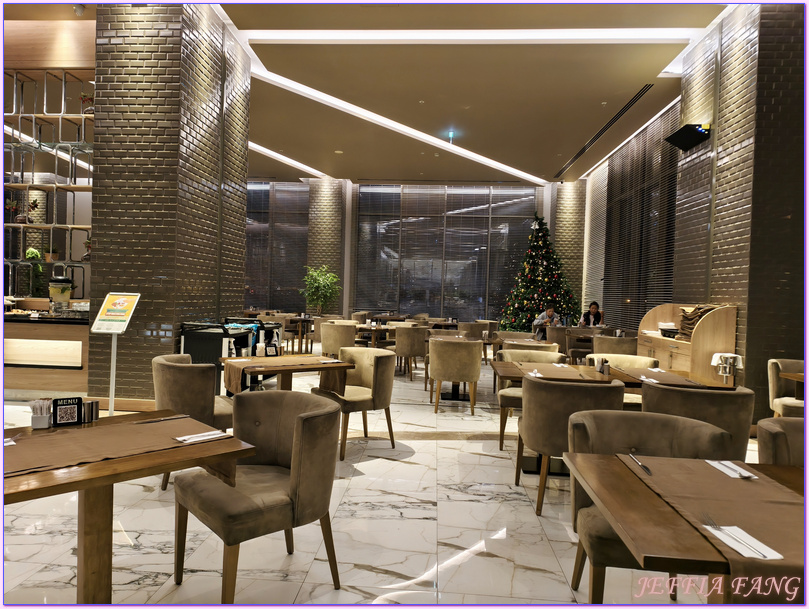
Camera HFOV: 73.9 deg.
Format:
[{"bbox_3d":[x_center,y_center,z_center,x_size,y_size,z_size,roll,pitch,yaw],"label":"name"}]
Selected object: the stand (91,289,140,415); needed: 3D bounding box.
[{"bbox_3d":[-2.814,0.498,5.217,0.340,1.220,0.300,2,1,11],"label":"stand"}]

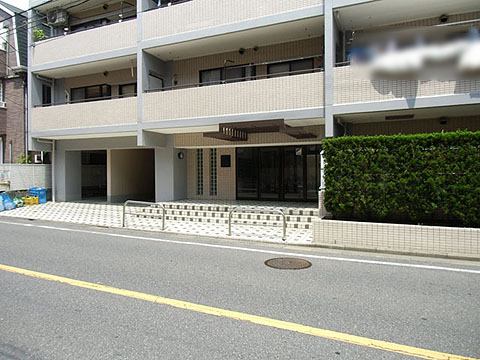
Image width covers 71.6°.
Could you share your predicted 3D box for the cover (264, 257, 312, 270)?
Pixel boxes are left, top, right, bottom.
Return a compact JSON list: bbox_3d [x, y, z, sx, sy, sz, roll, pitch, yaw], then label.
[{"bbox_3d":[0.840,1.476,5.862,0.830,0.050,0.830,0,1,0],"label":"cover"}]

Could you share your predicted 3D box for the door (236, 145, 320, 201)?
[{"bbox_3d":[1.313,-0.241,11.848,3.128,1.980,0.150,0,1,24],"label":"door"}]

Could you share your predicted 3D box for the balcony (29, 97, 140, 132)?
[{"bbox_3d":[-6.184,-2.513,13.016,5.642,0.950,0.250,0,1,24],"label":"balcony"}]

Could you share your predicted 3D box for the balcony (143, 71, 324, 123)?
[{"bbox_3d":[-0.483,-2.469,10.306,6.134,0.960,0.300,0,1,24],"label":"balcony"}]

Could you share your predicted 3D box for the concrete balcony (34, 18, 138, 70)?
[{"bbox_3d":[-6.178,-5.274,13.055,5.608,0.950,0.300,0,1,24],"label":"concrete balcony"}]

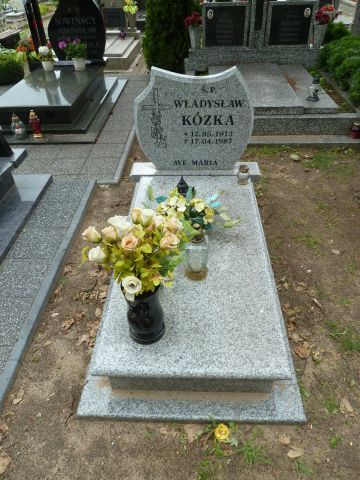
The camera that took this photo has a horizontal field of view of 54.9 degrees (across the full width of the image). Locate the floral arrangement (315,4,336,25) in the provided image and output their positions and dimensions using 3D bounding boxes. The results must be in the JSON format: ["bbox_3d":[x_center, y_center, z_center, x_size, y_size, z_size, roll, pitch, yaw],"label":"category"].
[{"bbox_3d":[1.617,-2.509,3.855,0.200,0.170,0.180,0,41,3],"label":"floral arrangement"}]

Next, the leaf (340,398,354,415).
[{"bbox_3d":[0.684,0.680,1.416,0.048,0.018,0.070,-14,42,-13],"label":"leaf"}]

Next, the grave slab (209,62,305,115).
[{"bbox_3d":[0.736,-1.634,3.670,0.800,0.080,1.430,0,41,3],"label":"grave slab"}]

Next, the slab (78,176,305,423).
[{"bbox_3d":[0.071,0.091,1.923,0.900,0.276,1.651,0,41,3],"label":"slab"}]

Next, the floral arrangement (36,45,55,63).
[{"bbox_3d":[-1.596,-2.210,4.119,0.175,0.160,0.170,0,41,3],"label":"floral arrangement"}]

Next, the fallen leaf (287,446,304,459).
[{"bbox_3d":[0.429,0.789,1.287,0.066,0.015,0.043,0,41,3],"label":"fallen leaf"}]

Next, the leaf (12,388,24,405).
[{"bbox_3d":[-0.692,0.673,1.486,0.048,0.020,0.072,11,42,15],"label":"leaf"}]

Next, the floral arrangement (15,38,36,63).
[{"bbox_3d":[-1.798,-2.205,4.035,0.250,0.260,0.230,0,41,3],"label":"floral arrangement"}]

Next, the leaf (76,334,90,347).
[{"bbox_3d":[-0.470,0.490,1.690,0.050,0.020,0.075,24,47,27],"label":"leaf"}]

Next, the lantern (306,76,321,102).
[{"bbox_3d":[1.214,-1.377,3.157,0.100,0.200,0.100,0,41,3],"label":"lantern"}]

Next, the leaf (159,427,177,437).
[{"bbox_3d":[-0.049,0.753,1.364,0.070,0.018,0.036,0,41,3],"label":"leaf"}]

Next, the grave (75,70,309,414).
[{"bbox_3d":[0.066,-0.190,1.762,0.920,0.900,1.770,0,41,3],"label":"grave"}]

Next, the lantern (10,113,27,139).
[{"bbox_3d":[-1.581,-1.099,3.323,0.115,0.230,0.115,0,41,3],"label":"lantern"}]

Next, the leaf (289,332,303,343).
[{"bbox_3d":[0.557,0.470,1.666,0.062,0.020,0.052,0,41,3],"label":"leaf"}]

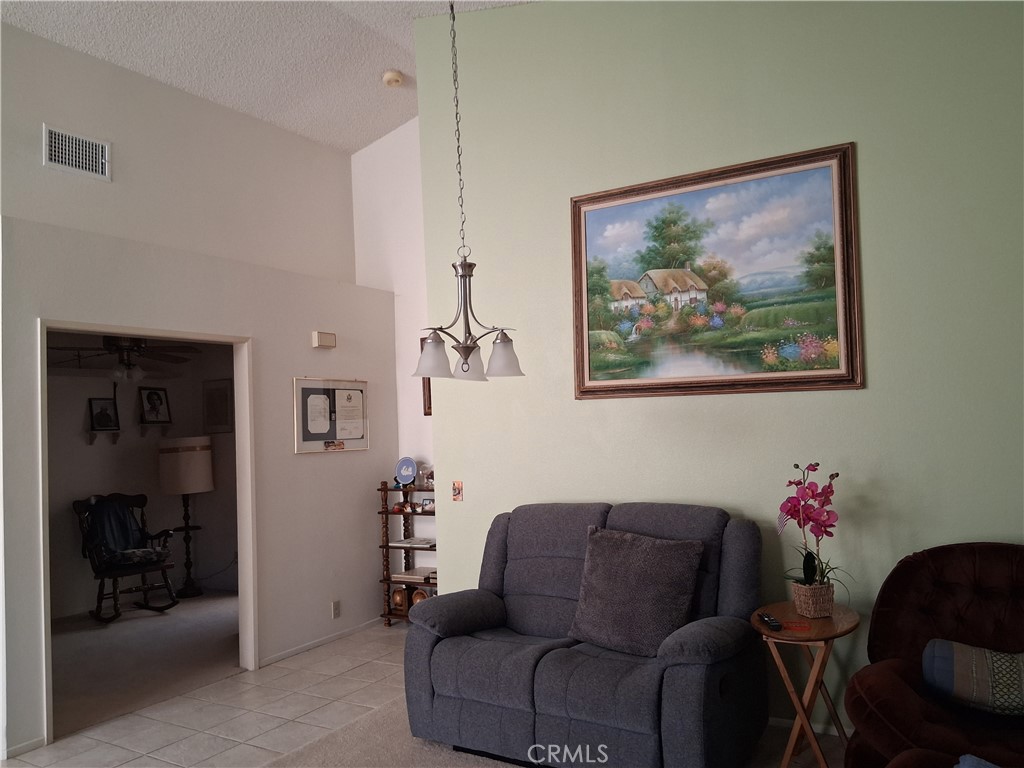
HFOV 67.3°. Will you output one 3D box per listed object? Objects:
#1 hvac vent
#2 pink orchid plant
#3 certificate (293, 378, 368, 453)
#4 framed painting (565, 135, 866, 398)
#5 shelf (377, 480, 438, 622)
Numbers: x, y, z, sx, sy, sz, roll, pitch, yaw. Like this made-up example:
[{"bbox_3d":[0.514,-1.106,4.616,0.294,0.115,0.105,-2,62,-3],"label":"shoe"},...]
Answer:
[{"bbox_3d":[-2.529,-1.350,4.491,0.030,0.242,0.388,-5,-4,32],"label":"hvac vent"},{"bbox_3d":[1.250,0.593,3.231,0.235,0.528,0.190,-5,-4,32],"label":"pink orchid plant"},{"bbox_3d":[-1.281,0.226,5.536,0.030,0.508,0.715,-5,-4,32],"label":"certificate"},{"bbox_3d":[0.940,-0.490,3.771,1.405,1.090,0.050,-3,-3,32],"label":"framed painting"},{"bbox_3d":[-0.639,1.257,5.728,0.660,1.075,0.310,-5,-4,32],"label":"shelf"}]

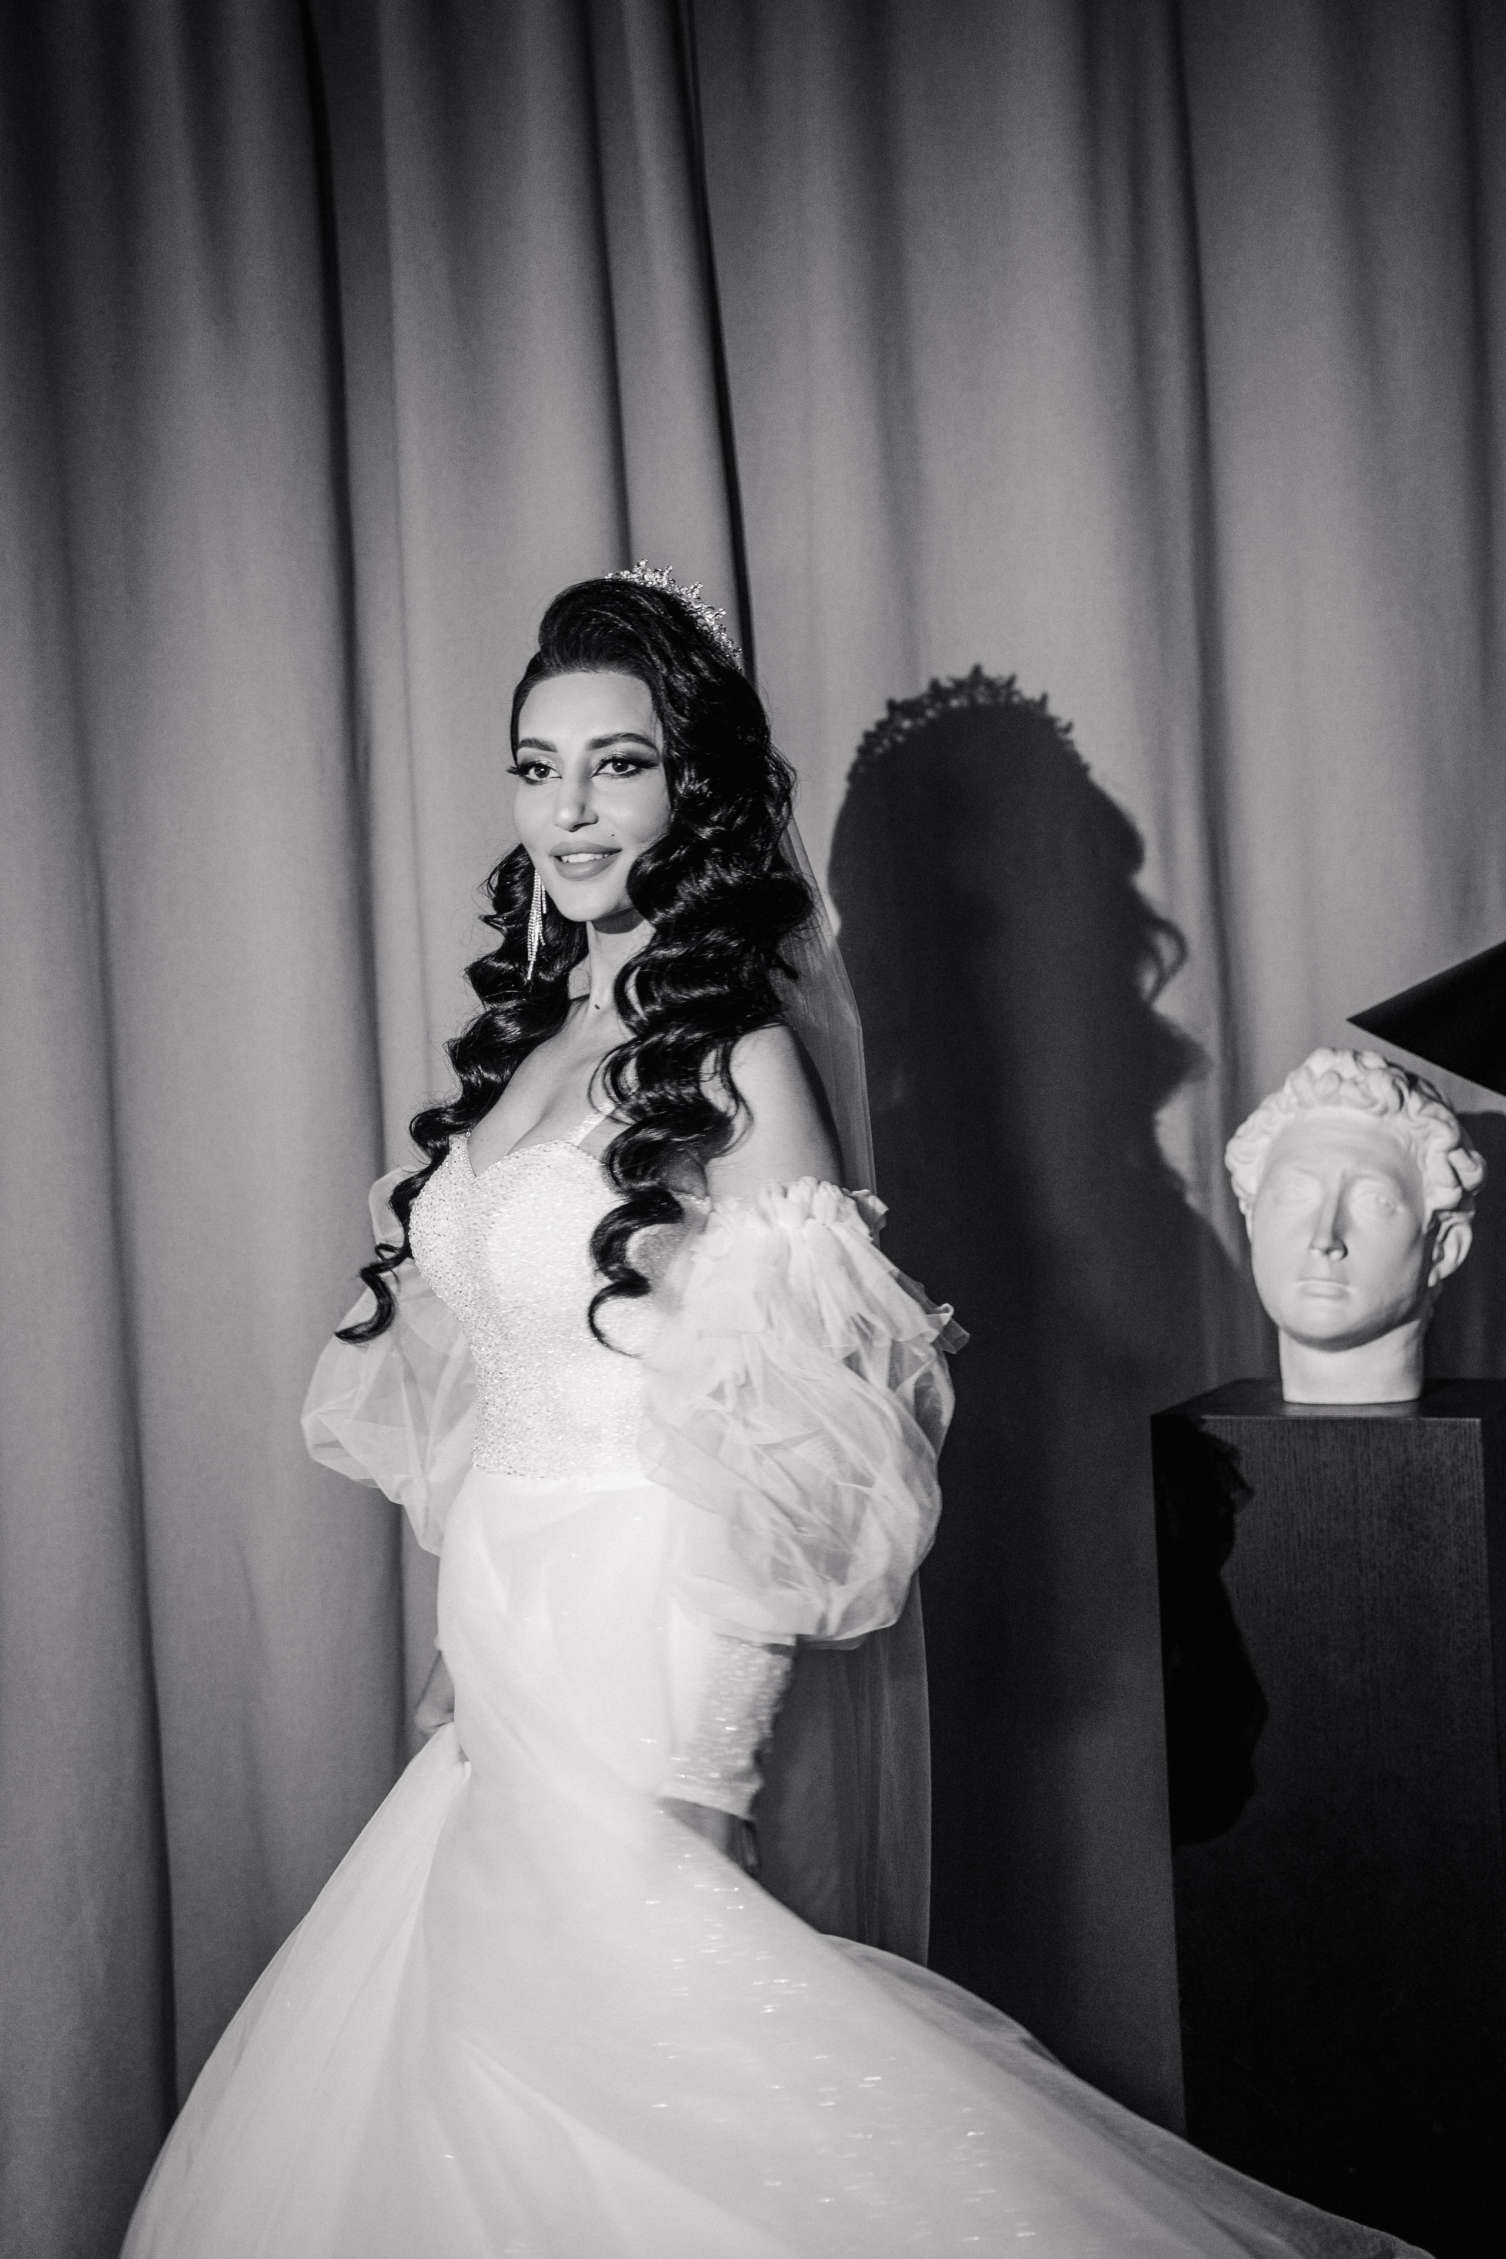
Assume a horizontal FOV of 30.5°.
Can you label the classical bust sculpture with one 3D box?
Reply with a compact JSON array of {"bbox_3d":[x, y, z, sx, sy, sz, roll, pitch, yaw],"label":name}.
[{"bbox_3d":[0.557,0.086,2.570,0.232,0.328,0.260,-2,1,28],"label":"classical bust sculpture"}]

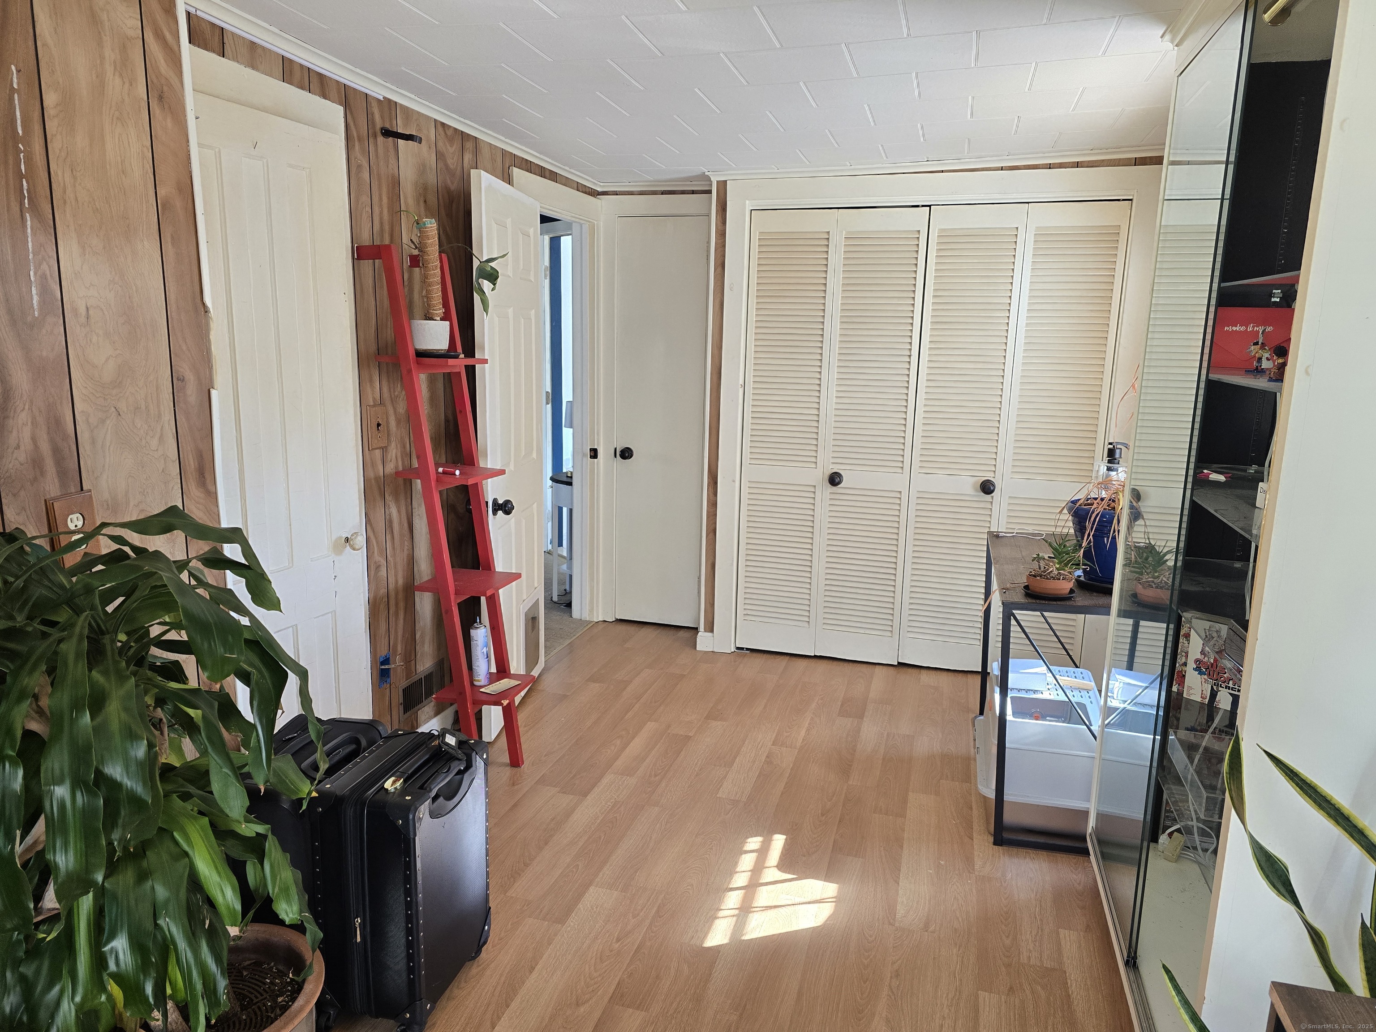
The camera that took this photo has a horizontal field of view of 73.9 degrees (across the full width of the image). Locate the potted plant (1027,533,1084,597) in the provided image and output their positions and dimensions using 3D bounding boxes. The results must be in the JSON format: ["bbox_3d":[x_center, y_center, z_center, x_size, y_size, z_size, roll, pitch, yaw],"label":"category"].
[{"bbox_3d":[1.060,0.126,2.644,0.180,0.202,0.173,4,11,16],"label":"potted plant"}]

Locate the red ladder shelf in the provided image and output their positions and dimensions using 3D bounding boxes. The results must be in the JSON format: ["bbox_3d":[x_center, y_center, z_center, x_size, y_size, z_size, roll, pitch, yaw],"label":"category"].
[{"bbox_3d":[-0.734,0.032,2.914,0.439,1.704,0.294,4,11,16],"label":"red ladder shelf"}]

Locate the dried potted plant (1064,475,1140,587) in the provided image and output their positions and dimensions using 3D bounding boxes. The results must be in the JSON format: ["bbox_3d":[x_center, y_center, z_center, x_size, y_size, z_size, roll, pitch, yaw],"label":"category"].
[{"bbox_3d":[1.272,0.031,2.724,0.264,0.367,0.264,4,11,16],"label":"dried potted plant"}]

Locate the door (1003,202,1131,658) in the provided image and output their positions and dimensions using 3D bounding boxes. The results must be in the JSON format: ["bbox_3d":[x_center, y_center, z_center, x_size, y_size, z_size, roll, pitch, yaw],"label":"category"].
[{"bbox_3d":[1.549,-0.268,3.866,0.382,2.010,0.040,4,11,16],"label":"door"}]

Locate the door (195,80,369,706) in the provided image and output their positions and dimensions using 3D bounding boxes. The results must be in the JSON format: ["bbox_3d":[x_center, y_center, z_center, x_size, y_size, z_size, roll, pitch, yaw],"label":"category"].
[{"bbox_3d":[-1.097,-0.044,2.473,0.045,1.973,0.642,4,11,16],"label":"door"}]

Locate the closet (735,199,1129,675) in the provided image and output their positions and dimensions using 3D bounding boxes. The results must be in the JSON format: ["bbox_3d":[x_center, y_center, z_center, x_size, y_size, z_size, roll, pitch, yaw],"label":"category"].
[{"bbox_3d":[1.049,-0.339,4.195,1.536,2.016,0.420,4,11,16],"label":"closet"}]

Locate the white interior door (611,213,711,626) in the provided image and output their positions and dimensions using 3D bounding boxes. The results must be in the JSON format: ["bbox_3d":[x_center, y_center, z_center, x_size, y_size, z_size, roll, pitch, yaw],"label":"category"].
[{"bbox_3d":[-0.140,-0.439,4.558,0.452,2.019,0.045,4,11,16],"label":"white interior door"}]

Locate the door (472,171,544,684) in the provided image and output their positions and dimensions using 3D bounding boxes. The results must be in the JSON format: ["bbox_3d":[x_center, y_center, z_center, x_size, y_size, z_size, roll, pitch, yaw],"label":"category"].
[{"bbox_3d":[-0.668,-0.218,3.475,0.045,1.955,0.779,2,11,5],"label":"door"}]

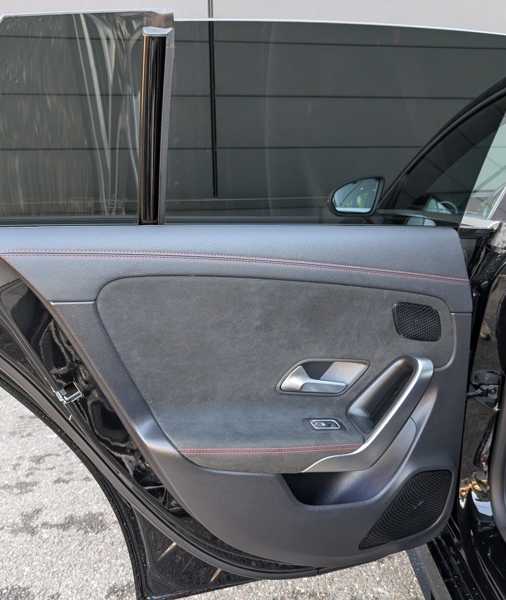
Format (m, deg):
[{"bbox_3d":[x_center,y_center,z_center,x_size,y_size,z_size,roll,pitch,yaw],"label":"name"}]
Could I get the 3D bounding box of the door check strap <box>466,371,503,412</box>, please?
[{"bbox_3d":[0.488,0.192,1.175,0.075,0.080,0.065,-1,13,-3],"label":"door check strap"}]

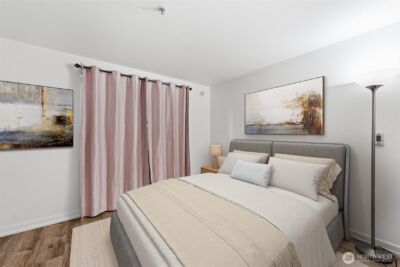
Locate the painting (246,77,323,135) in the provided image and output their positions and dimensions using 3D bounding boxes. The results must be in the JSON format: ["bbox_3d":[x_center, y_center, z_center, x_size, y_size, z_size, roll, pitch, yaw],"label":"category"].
[{"bbox_3d":[1.293,-0.372,2.605,0.040,0.805,1.280,-1,1,-38],"label":"painting"}]

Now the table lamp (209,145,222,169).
[{"bbox_3d":[0.363,0.511,3.505,0.310,0.530,0.310,0,1,0],"label":"table lamp"}]

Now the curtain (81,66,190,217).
[{"bbox_3d":[-0.997,0.120,2.894,1.950,2.250,0.130,-1,1,-38],"label":"curtain"}]

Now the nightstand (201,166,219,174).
[{"bbox_3d":[0.345,1.011,3.497,0.420,0.470,0.500,-1,1,-38],"label":"nightstand"}]

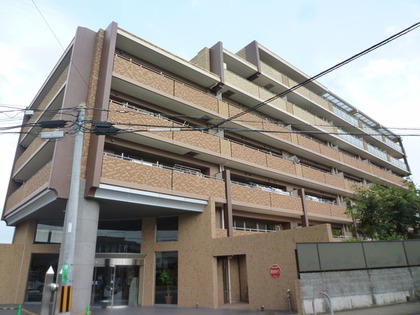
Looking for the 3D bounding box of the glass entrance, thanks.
[{"bbox_3d":[-5.299,7.154,17.029,2.800,2.120,0.250,-4,-21,6],"label":"glass entrance"}]

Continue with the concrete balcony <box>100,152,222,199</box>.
[{"bbox_3d":[-2.469,1.378,16.857,7.768,1.277,1.400,15,-26,-37],"label":"concrete balcony"}]

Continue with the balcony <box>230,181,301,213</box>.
[{"bbox_3d":[3.801,3.077,21.822,7.577,1.277,1.400,15,-26,-37],"label":"balcony"}]

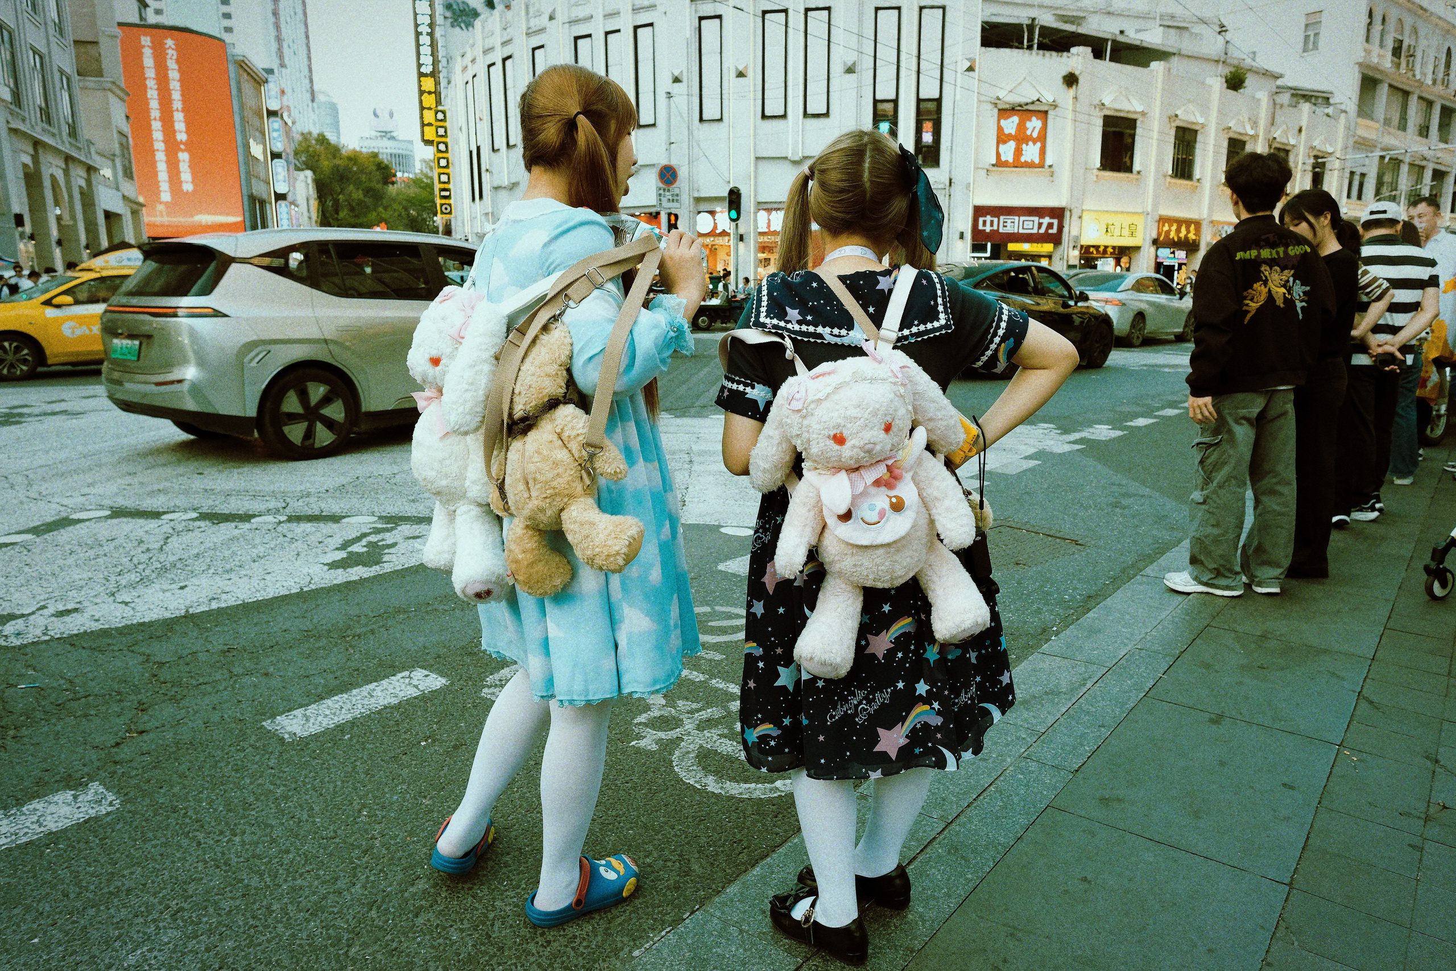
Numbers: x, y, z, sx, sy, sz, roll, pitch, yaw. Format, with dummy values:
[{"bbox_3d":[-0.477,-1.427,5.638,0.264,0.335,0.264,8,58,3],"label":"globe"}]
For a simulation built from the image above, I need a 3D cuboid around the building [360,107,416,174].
[{"bbox_3d":[-94.415,-79.005,269.437,15.000,48.000,14.000,-5,13,-20],"label":"building"}]

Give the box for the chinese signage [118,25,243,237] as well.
[{"bbox_3d":[-32.407,-20.440,56.990,7.000,12.000,0.800,-9,15,-36],"label":"chinese signage"}]

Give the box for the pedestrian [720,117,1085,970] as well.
[{"bbox_3d":[0.286,0.122,1.926,0.660,1.530,0.420,-2,12,-10],"label":"pedestrian"}]

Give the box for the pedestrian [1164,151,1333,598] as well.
[{"bbox_3d":[2.098,-0.435,3.987,0.580,1.760,0.400,2,12,12],"label":"pedestrian"}]

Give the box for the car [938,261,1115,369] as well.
[{"bbox_3d":[4.168,-2.620,14.855,4.720,1.570,1.900,-11,16,-43],"label":"car"}]

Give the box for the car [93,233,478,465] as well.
[{"bbox_3d":[-2.906,-1.370,8.806,1.880,1.670,4.550,11,16,43],"label":"car"}]

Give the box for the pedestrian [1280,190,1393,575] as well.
[{"bbox_3d":[2.598,-0.421,4.226,0.400,1.630,0.460,6,14,29],"label":"pedestrian"}]

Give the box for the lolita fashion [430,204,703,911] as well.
[{"bbox_3d":[-0.344,0.152,2.044,0.500,1.430,0.460,-11,16,-41],"label":"lolita fashion"}]

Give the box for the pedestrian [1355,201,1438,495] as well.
[{"bbox_3d":[3.646,-0.697,5.395,0.500,1.680,0.380,6,13,27],"label":"pedestrian"}]

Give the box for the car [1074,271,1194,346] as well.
[{"bbox_3d":[8.364,-3.794,20.639,1.840,1.460,4.750,11,16,43],"label":"car"}]

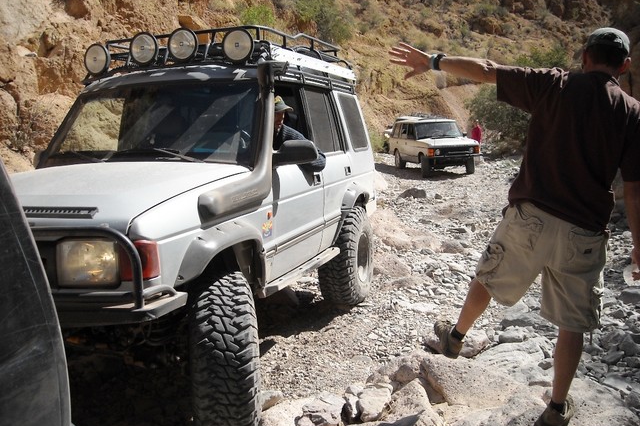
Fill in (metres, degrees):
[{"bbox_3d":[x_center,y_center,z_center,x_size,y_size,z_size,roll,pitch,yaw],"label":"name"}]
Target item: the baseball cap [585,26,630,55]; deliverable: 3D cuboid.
[{"bbox_3d":[1.251,-0.743,2.810,0.180,0.140,0.270,1,7,7],"label":"baseball cap"}]

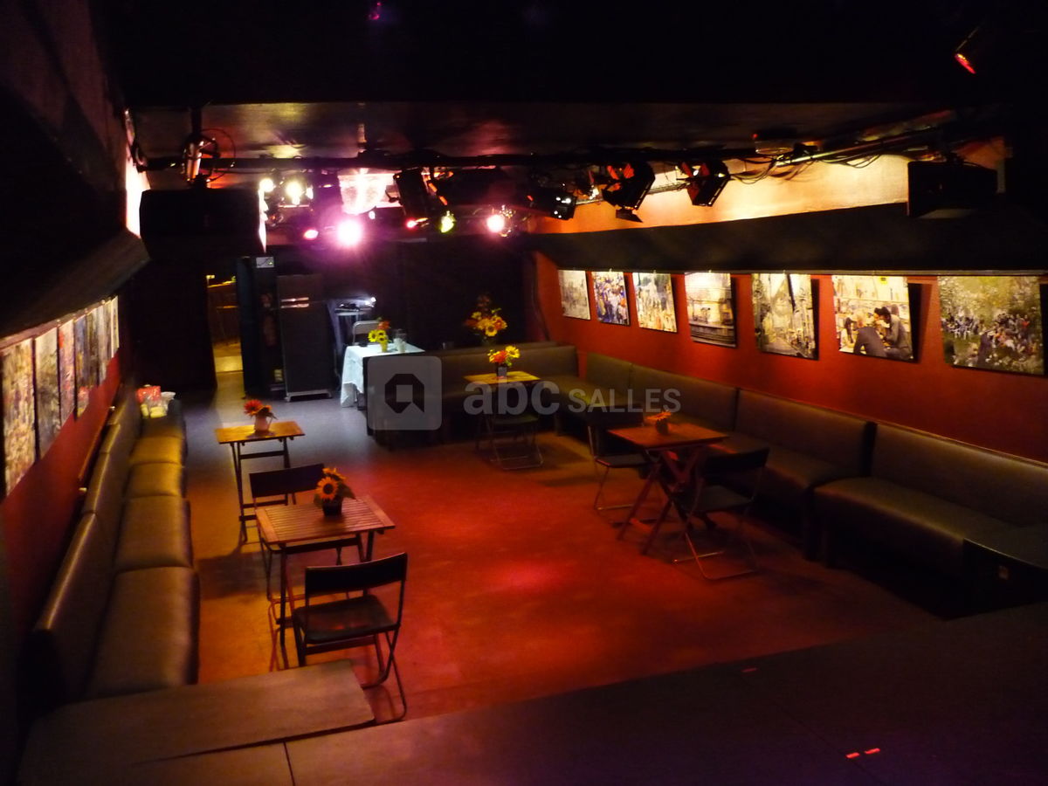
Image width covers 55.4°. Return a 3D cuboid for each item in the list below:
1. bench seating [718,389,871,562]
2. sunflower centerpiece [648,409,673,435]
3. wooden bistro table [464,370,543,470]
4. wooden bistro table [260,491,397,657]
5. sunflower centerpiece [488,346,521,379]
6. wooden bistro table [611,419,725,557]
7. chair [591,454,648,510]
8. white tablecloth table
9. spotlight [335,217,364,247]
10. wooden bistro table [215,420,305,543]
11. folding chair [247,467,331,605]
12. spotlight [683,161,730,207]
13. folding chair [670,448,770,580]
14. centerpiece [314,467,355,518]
[{"bbox_3d":[1.729,0.491,6.968,0.570,0.790,1.670,-5,9,-19],"label":"bench seating"},{"bbox_3d":[0.918,0.193,6.748,0.140,0.145,0.130,-5,9,-17],"label":"sunflower centerpiece"},{"bbox_3d":[-0.213,0.203,10.114,0.650,0.725,0.670,-5,9,-18],"label":"wooden bistro table"},{"bbox_3d":[-0.965,0.962,4.915,0.577,0.717,0.584,-6,10,-20],"label":"wooden bistro table"},{"bbox_3d":[-0.212,-0.314,10.027,0.290,0.320,0.250,-5,9,-17],"label":"sunflower centerpiece"},{"bbox_3d":[0.998,0.657,6.909,0.630,0.730,0.650,-5,9,-18],"label":"wooden bistro table"},{"bbox_3d":[0.789,0.532,7.639,0.440,0.785,0.510,-5,9,-13],"label":"chair"},{"bbox_3d":[-1.779,-0.163,12.940,0.880,0.780,1.550,-5,9,-17],"label":"white tablecloth table"},{"bbox_3d":[-1.627,-1.510,9.373,0.250,0.270,0.270,-4,9,-9],"label":"spotlight"},{"bbox_3d":[-1.885,0.633,7.227,0.577,0.717,0.584,-5,10,-19],"label":"wooden bistro table"},{"bbox_3d":[-1.323,0.885,5.921,0.440,0.785,0.510,-6,9,-20],"label":"folding chair"},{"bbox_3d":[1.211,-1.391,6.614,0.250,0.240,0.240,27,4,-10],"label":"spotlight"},{"bbox_3d":[1.224,0.712,6.285,0.440,0.785,0.510,-6,9,-19],"label":"folding chair"},{"bbox_3d":[-0.990,0.513,5.195,0.190,0.240,0.190,-4,9,-11],"label":"centerpiece"}]

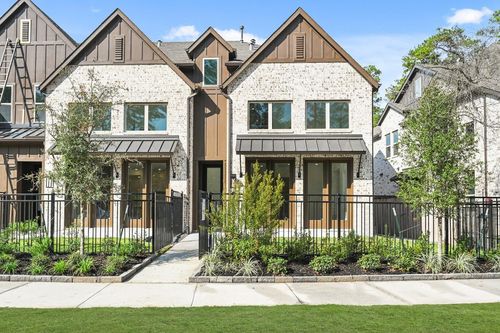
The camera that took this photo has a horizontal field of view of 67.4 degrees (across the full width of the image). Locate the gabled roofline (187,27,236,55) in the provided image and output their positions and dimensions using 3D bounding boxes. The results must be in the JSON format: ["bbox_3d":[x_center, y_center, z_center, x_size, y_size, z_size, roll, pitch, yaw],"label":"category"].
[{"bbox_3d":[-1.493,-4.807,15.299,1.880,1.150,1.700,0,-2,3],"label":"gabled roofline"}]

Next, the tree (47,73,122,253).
[{"bbox_3d":[-3.752,-0.102,8.500,1.750,4.200,1.650,0,-2,3],"label":"tree"}]

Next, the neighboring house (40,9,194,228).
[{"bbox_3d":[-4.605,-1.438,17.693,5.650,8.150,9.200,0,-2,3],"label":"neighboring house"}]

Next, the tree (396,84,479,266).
[{"bbox_3d":[3.781,0.182,7.600,1.620,3.680,1.550,0,-2,3],"label":"tree"}]

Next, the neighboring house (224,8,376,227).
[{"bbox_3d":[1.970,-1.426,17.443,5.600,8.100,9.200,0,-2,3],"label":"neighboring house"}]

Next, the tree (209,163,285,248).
[{"bbox_3d":[-0.077,0.875,8.200,1.650,1.950,1.500,0,-2,3],"label":"tree"}]

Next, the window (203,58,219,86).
[{"bbox_3d":[-1.517,-3.674,14.700,0.640,1.120,0.100,0,-2,3],"label":"window"}]

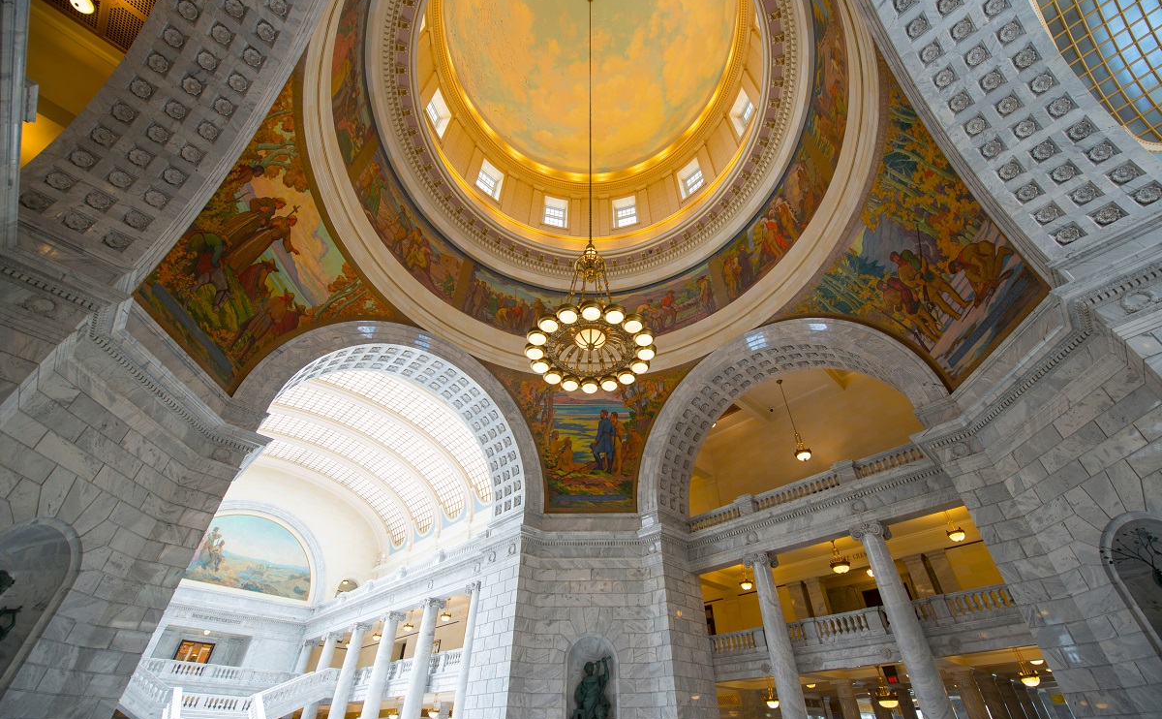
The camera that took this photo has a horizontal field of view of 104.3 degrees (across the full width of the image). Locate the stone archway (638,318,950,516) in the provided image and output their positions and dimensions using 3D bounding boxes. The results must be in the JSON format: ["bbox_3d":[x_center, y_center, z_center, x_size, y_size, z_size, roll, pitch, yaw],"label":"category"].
[{"bbox_3d":[8.913,2.538,22.716,2.704,7.411,14.407,33,-50,-32],"label":"stone archway"}]

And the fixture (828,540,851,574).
[{"bbox_3d":[12.216,9.382,21.449,0.880,1.530,0.880,33,-50,-32],"label":"fixture"}]

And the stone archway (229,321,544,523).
[{"bbox_3d":[-8.087,2.634,22.993,14.427,7.421,2.704,33,-50,-32],"label":"stone archway"}]

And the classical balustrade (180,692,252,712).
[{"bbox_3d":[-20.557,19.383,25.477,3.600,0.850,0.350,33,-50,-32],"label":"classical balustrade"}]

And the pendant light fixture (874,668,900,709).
[{"bbox_3d":[12.209,13.224,18.217,0.870,1.375,0.870,33,-50,-32],"label":"pendant light fixture"}]

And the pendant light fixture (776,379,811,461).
[{"bbox_3d":[12.312,3.415,26.434,0.870,5.422,0.870,33,-50,-32],"label":"pendant light fixture"}]

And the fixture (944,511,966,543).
[{"bbox_3d":[15.298,6.823,18.579,0.730,1.358,0.730,33,-50,-32],"label":"fixture"}]

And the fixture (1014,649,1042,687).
[{"bbox_3d":[15.080,10.499,15.341,0.720,1.035,0.720,33,-50,-32],"label":"fixture"}]

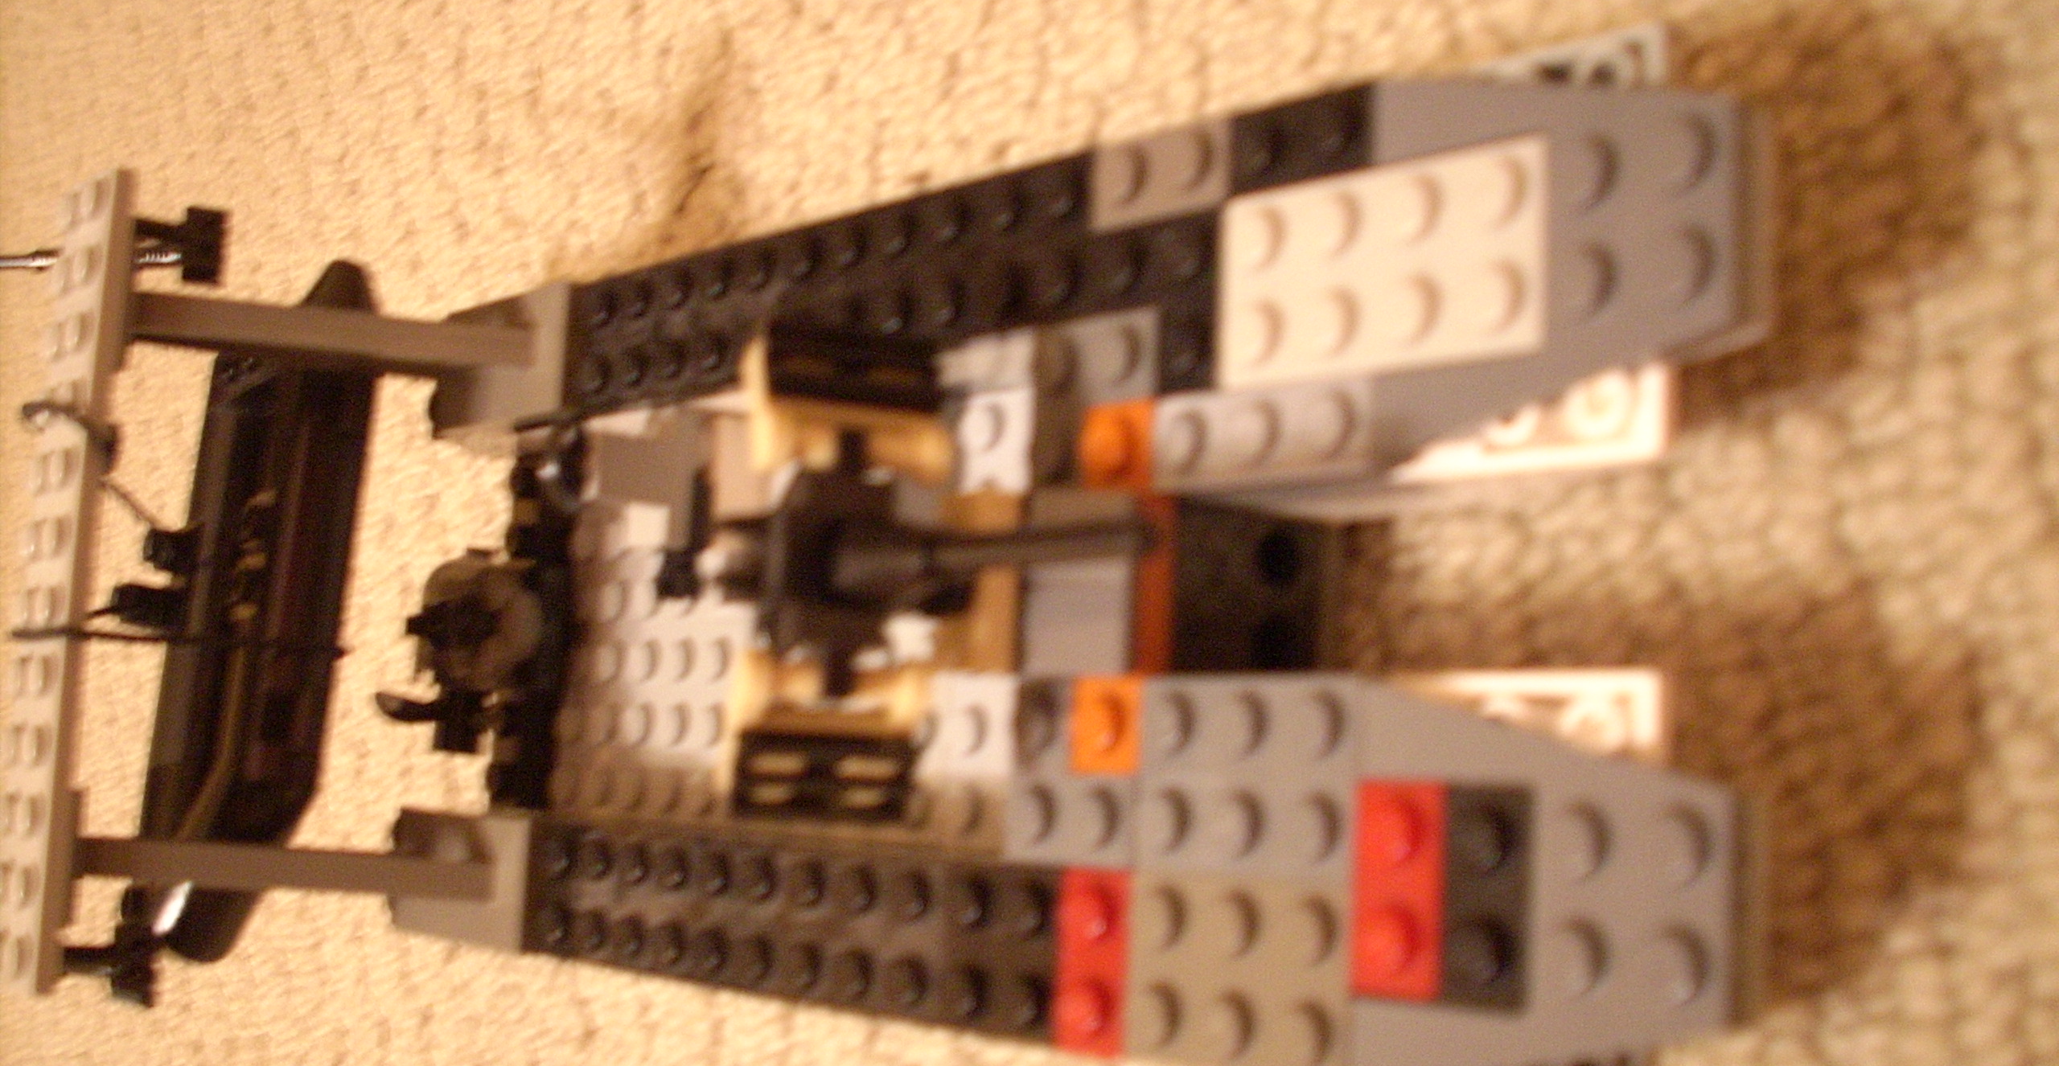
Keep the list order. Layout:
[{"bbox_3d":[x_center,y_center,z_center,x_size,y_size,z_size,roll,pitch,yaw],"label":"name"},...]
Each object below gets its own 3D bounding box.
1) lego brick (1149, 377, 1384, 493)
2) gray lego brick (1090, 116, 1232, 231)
[{"bbox_3d":[0.019,-0.008,0.184,0.024,0.005,0.008,-4,80,47],"label":"lego brick"},{"bbox_3d":[0.012,-0.032,0.195,0.016,0.005,0.008,-4,80,47],"label":"gray lego brick"}]

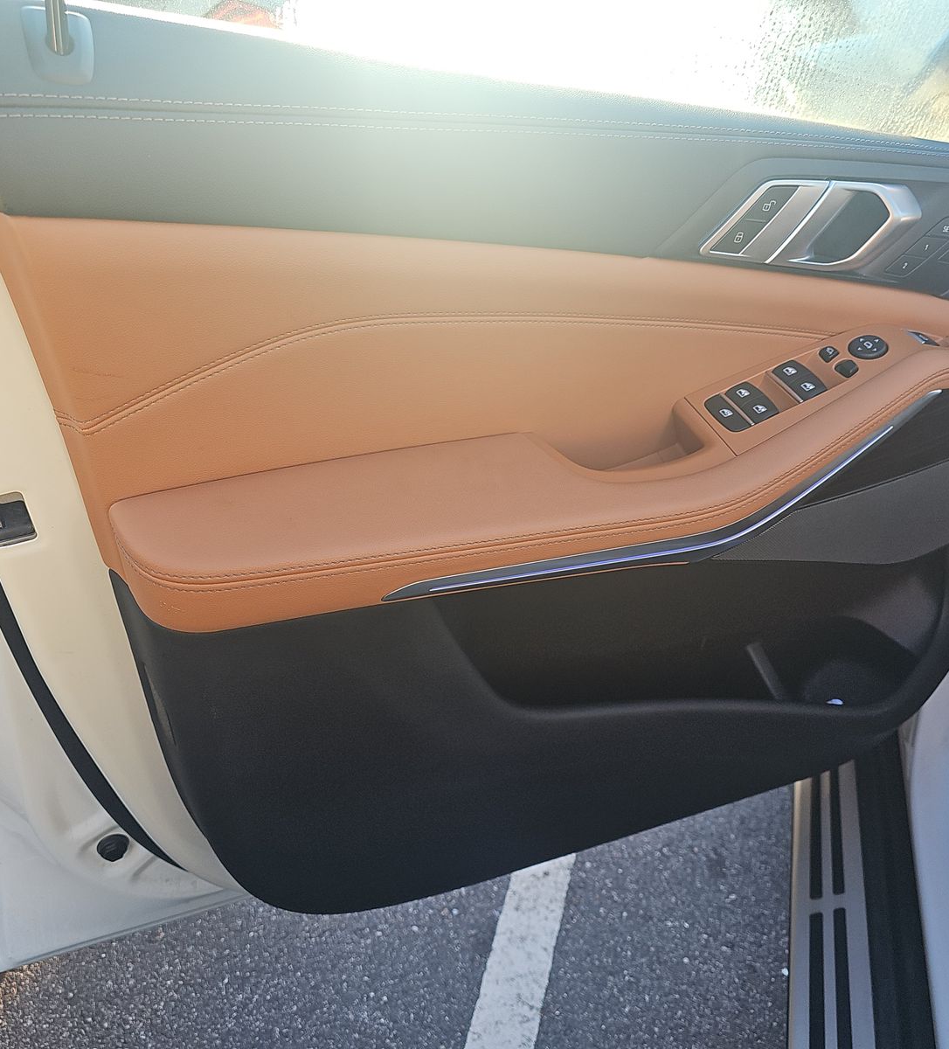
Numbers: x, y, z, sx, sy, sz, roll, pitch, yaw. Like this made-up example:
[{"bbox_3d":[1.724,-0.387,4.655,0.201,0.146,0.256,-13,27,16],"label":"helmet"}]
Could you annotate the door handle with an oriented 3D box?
[{"bbox_3d":[0.272,-0.241,0.746,0.192,0.075,0.040,-9,28,-17],"label":"door handle"}]

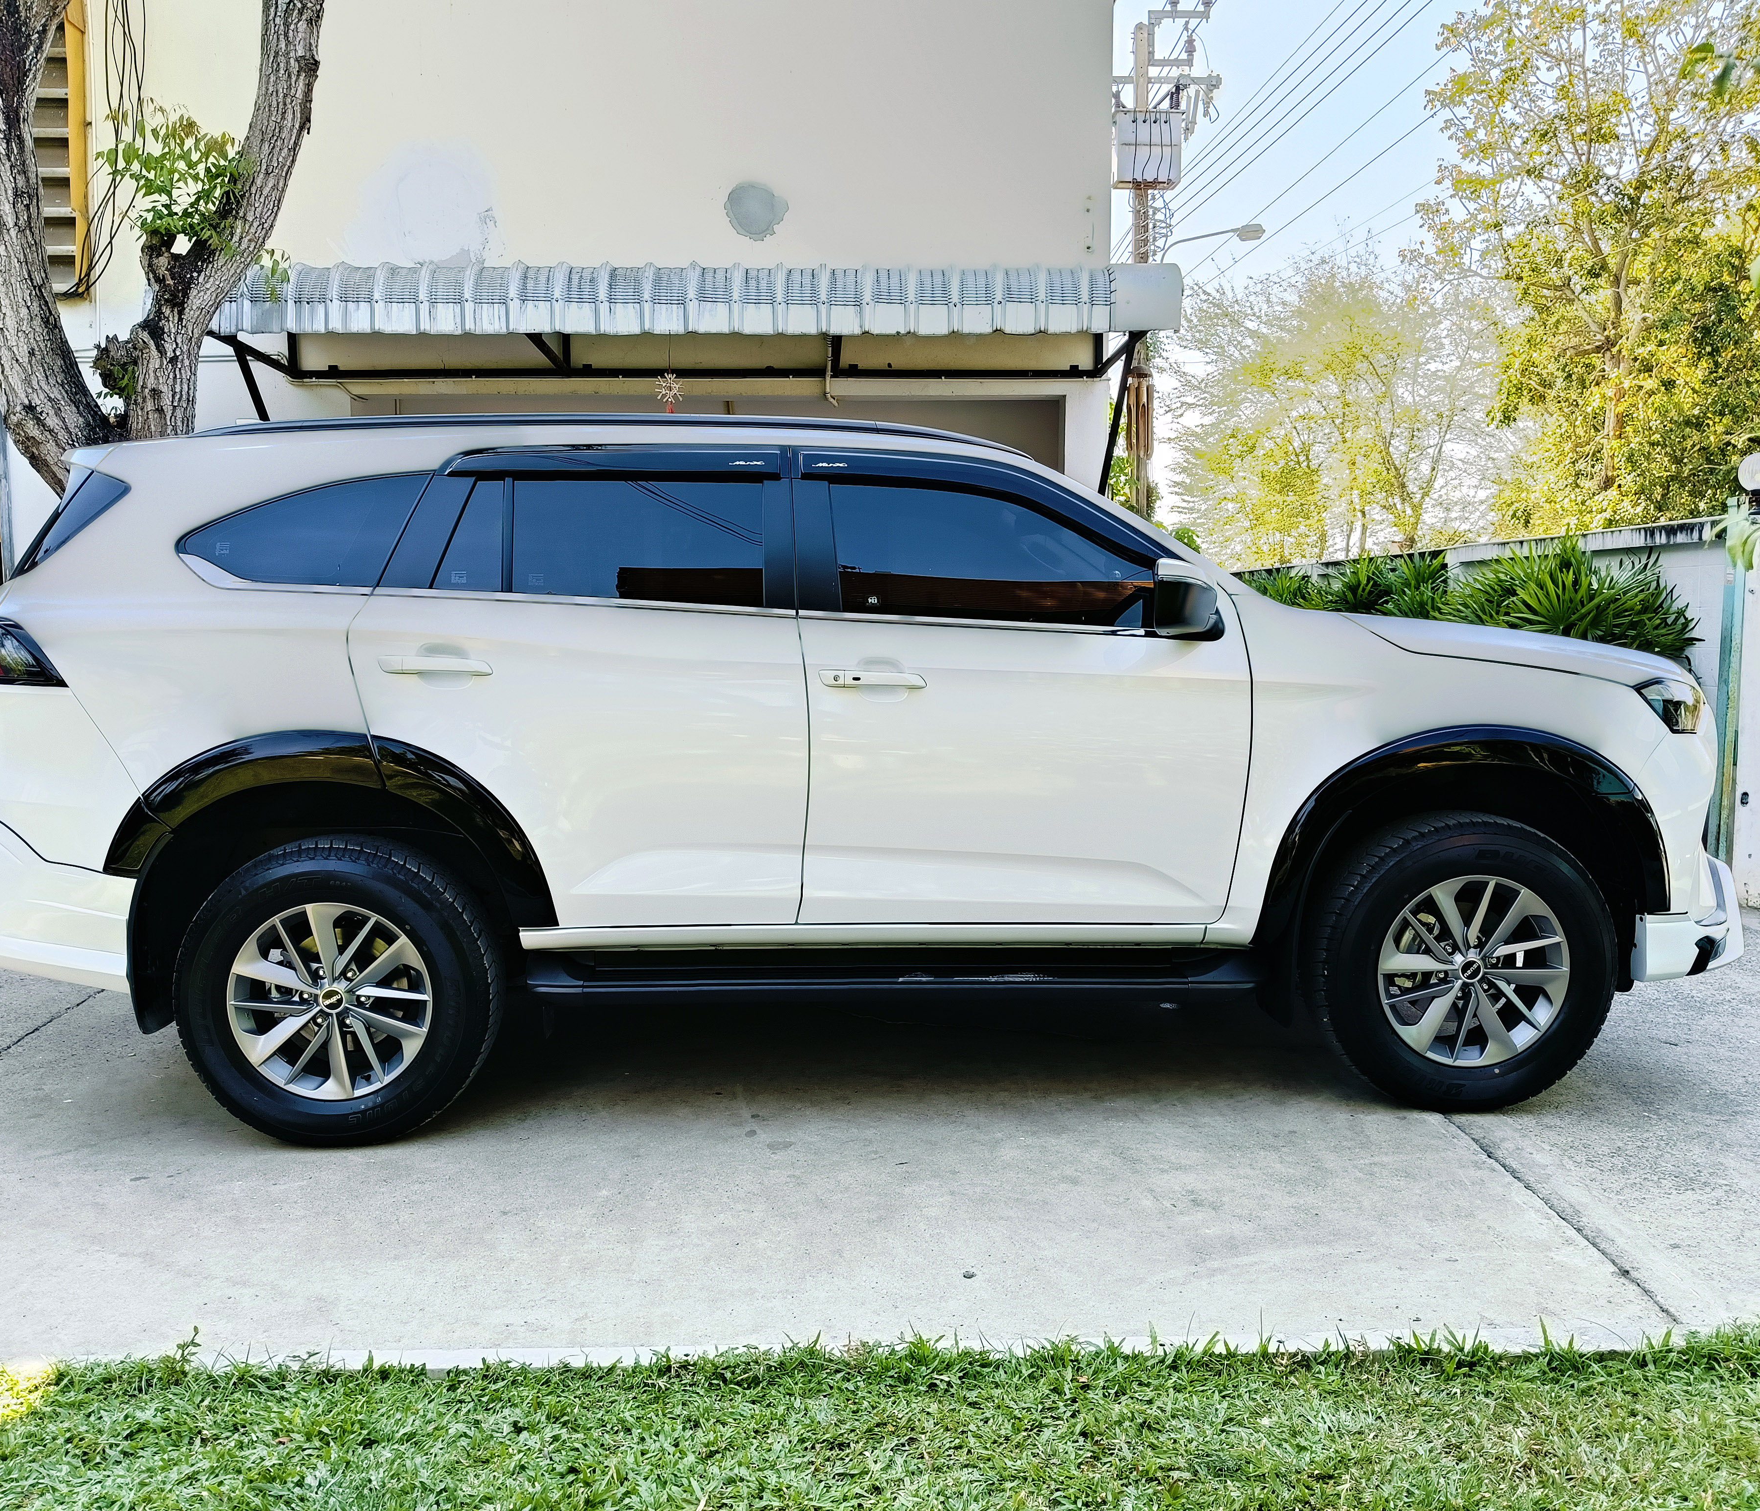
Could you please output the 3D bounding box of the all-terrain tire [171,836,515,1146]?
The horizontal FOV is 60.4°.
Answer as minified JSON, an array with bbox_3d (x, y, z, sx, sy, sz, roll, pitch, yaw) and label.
[{"bbox_3d":[-1.352,0.585,3.809,0.770,0.765,0.265,-1,6,-3],"label":"all-terrain tire"}]

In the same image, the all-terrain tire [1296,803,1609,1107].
[{"bbox_3d":[1.501,0.538,3.935,0.770,0.770,0.265,0,5,-3],"label":"all-terrain tire"}]

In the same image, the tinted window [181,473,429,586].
[{"bbox_3d":[-1.407,-0.552,3.701,0.581,0.275,0.090,0,-12,1],"label":"tinted window"}]

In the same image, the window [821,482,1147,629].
[{"bbox_3d":[0.287,-0.501,3.801,0.819,0.400,0.040,-1,-13,-5],"label":"window"}]

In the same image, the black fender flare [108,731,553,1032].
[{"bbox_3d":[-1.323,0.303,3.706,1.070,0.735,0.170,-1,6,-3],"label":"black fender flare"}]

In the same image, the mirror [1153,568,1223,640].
[{"bbox_3d":[0.725,-0.376,3.628,0.150,0.185,0.240,-1,6,-3],"label":"mirror"}]

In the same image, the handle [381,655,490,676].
[{"bbox_3d":[-1.059,-0.215,3.620,0.268,0.046,0.050,-1,6,-3],"label":"handle"}]

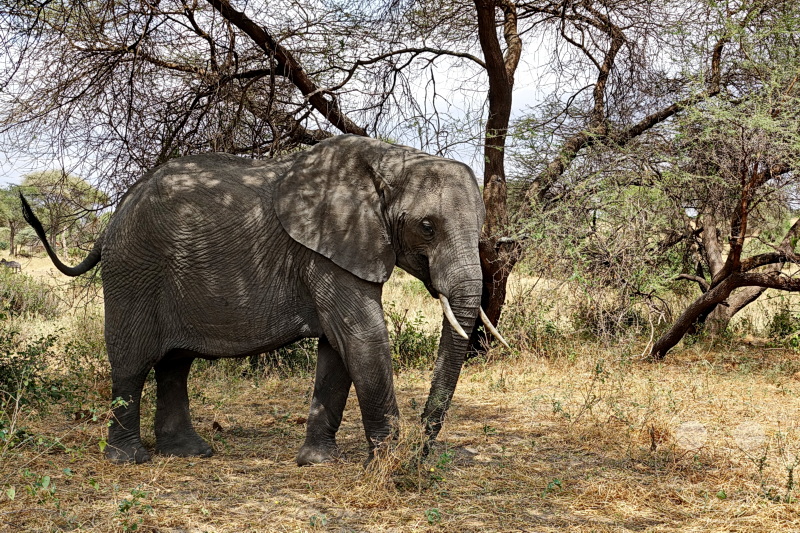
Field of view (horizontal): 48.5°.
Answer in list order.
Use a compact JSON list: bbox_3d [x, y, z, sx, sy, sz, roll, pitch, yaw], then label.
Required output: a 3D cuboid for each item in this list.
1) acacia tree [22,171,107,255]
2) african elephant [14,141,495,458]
[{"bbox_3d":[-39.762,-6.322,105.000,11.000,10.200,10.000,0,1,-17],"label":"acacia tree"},{"bbox_3d":[-1.130,0.270,7.300,4.000,2.650,1.250,0,1,11],"label":"african elephant"}]

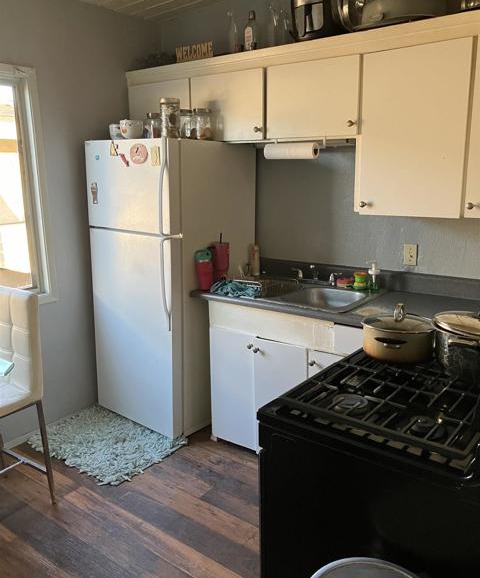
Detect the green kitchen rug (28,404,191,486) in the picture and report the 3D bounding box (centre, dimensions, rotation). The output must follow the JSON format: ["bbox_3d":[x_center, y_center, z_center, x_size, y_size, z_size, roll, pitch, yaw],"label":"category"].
[{"bbox_3d":[-0.775,0.880,3.019,0.752,0.030,0.577,9,14,35],"label":"green kitchen rug"}]

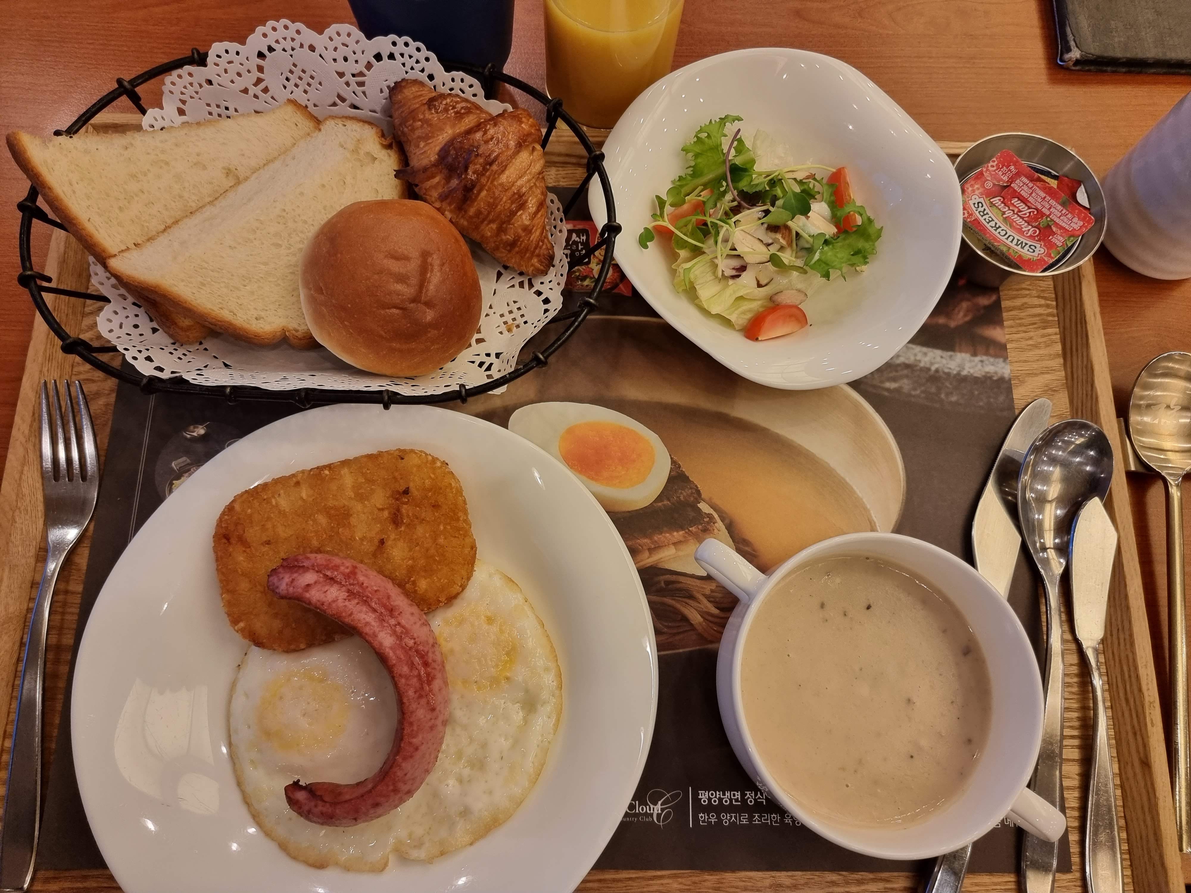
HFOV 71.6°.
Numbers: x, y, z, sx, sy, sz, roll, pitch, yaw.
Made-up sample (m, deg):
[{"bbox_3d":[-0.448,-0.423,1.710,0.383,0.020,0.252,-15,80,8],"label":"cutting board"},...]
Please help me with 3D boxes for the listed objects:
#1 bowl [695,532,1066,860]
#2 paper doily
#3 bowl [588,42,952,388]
[{"bbox_3d":[0.099,0.090,0.312,0.155,0.062,0.108,38,78,9],"label":"bowl"},{"bbox_3d":[-0.114,-0.090,0.347,0.205,0.068,0.155,-3,76,-1],"label":"paper doily"},{"bbox_3d":[0.075,-0.093,0.363,0.139,0.055,0.147,-42,80,-10],"label":"bowl"}]

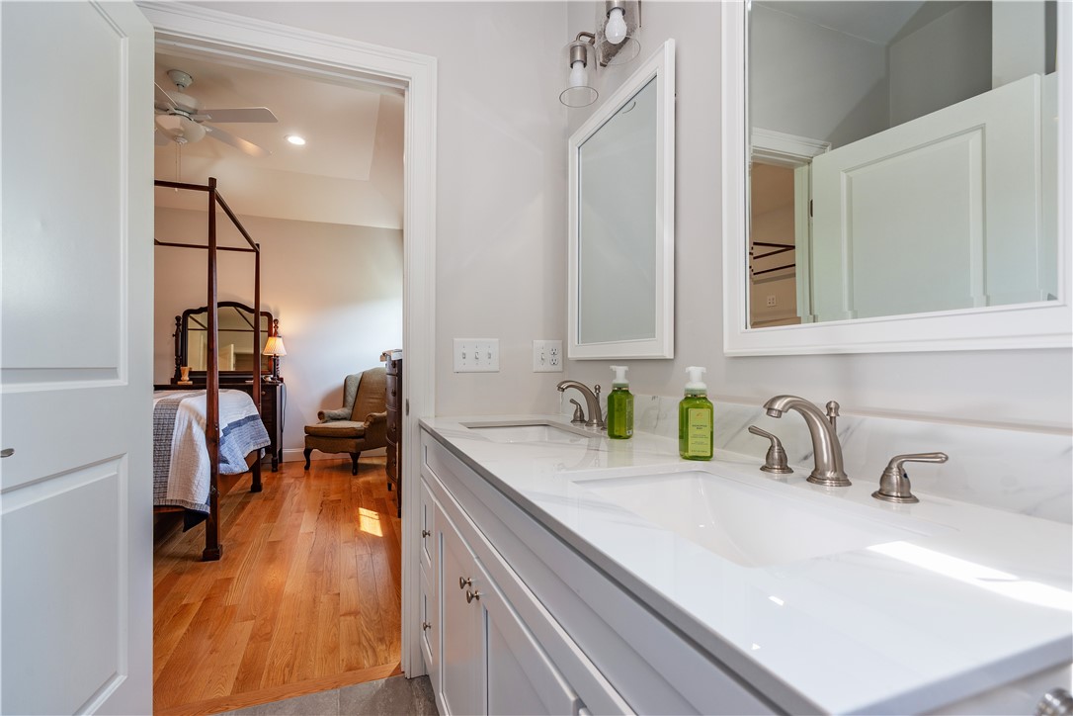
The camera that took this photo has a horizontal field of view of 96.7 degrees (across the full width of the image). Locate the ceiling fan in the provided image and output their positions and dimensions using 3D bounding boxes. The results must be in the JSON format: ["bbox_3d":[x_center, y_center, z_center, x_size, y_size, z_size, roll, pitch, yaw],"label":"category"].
[{"bbox_3d":[-2.483,-1.742,3.333,1.290,0.460,1.290,0,0,-23],"label":"ceiling fan"}]

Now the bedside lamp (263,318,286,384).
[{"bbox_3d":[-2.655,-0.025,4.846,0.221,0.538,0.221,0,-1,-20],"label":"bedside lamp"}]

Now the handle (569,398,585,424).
[{"bbox_3d":[0.135,0.180,1.623,0.055,0.069,0.092,0,0,-23],"label":"handle"}]

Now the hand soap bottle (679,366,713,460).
[{"bbox_3d":[0.337,0.115,0.999,0.062,0.189,0.062,0,0,0],"label":"hand soap bottle"}]

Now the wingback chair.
[{"bbox_3d":[-1.868,0.605,4.995,0.738,1.022,0.788,0,-1,22],"label":"wingback chair"}]

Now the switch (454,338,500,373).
[{"bbox_3d":[-0.213,-0.009,1.704,0.165,0.117,0.012,0,-1,-20],"label":"switch"}]

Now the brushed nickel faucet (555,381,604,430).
[{"bbox_3d":[0.136,0.136,1.411,0.152,0.138,0.244,0,-1,-21],"label":"brushed nickel faucet"}]

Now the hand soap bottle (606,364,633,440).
[{"bbox_3d":[0.225,0.117,1.274,0.062,0.189,0.062,0,0,31],"label":"hand soap bottle"}]

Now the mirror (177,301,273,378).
[{"bbox_3d":[-3.125,-0.190,4.827,0.818,0.758,0.050,0,-1,-20],"label":"mirror"}]

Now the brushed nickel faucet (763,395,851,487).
[{"bbox_3d":[0.446,0.136,0.785,0.170,0.143,0.066,0,0,-23],"label":"brushed nickel faucet"}]

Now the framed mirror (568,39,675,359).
[{"bbox_3d":[0.239,-0.412,1.508,0.031,0.831,0.568,0,-1,-22],"label":"framed mirror"}]

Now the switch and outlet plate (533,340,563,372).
[{"bbox_3d":[0.045,-0.006,1.797,0.117,0.117,0.011,0,-1,-20],"label":"switch and outlet plate"}]

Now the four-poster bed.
[{"bbox_3d":[-3.062,0.061,3.015,2.150,2.140,1.630,0,0,-23],"label":"four-poster bed"}]

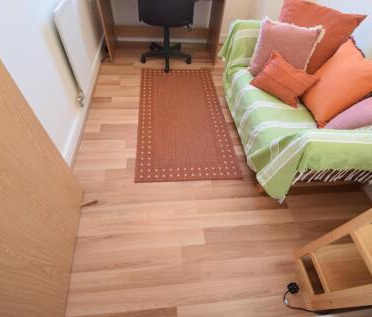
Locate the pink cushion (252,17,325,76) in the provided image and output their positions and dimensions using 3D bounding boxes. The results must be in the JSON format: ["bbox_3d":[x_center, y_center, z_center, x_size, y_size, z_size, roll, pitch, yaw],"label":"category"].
[{"bbox_3d":[0.826,-0.912,1.658,0.419,0.419,0.130,17,12,13],"label":"pink cushion"}]

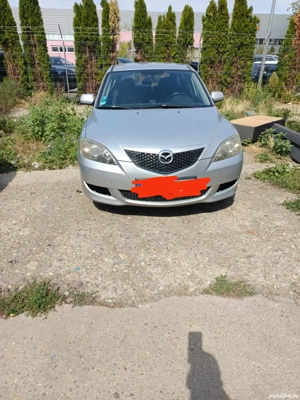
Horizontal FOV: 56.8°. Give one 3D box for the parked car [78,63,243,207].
[{"bbox_3d":[0.054,-1.352,4.310,1.820,1.460,4.400,-1,27,-2],"label":"parked car"}]

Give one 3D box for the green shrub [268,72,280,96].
[{"bbox_3d":[5.382,-5.013,12.036,0.550,1.000,0.550,0,27,0],"label":"green shrub"}]

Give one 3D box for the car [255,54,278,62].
[{"bbox_3d":[8.398,-10.373,21.650,4.400,1.520,1.780,15,30,26],"label":"car"}]

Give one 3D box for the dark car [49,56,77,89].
[{"bbox_3d":[-5.367,-6.342,14.114,1.780,1.480,4.250,-20,33,-33],"label":"dark car"}]

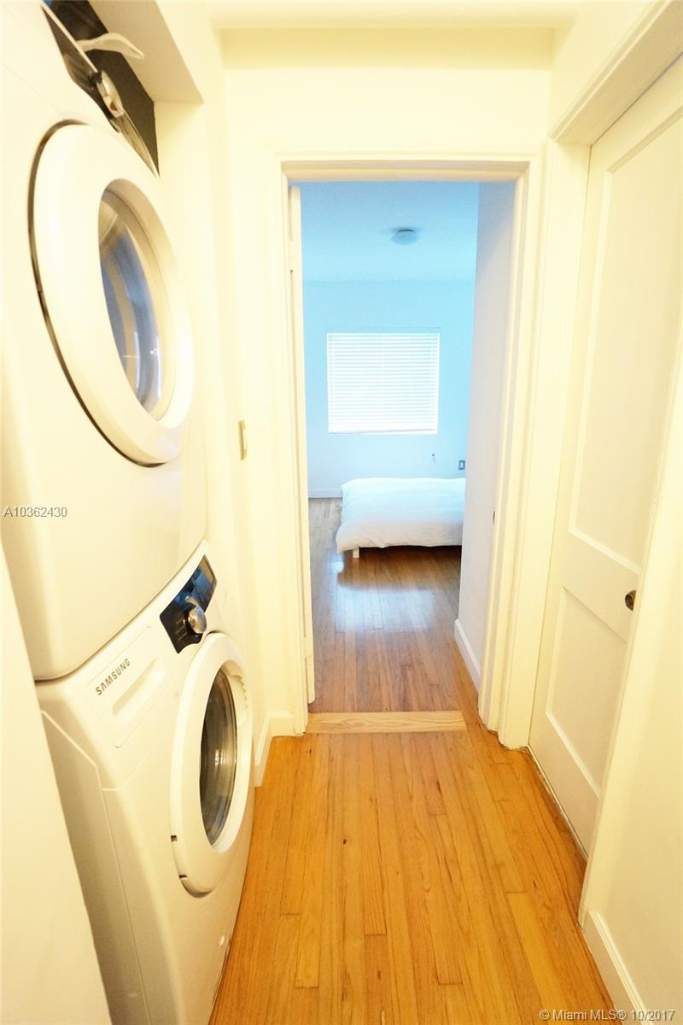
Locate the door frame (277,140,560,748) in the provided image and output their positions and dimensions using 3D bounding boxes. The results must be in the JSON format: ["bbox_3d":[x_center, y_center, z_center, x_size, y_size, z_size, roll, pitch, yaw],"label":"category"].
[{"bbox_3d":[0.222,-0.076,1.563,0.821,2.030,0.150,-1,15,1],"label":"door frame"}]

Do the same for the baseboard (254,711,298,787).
[{"bbox_3d":[-0.254,0.900,1.649,0.120,0.117,0.256,-1,15,1],"label":"baseboard"}]

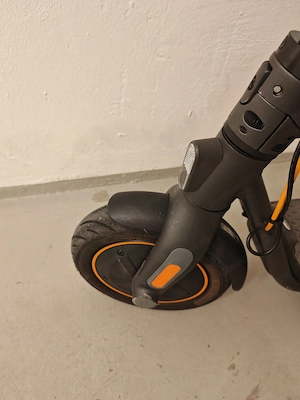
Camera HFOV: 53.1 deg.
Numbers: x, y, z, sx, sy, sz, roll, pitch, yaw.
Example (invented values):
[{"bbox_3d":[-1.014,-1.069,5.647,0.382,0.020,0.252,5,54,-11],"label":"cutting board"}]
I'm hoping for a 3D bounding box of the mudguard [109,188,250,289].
[{"bbox_3d":[0.045,0.058,0.415,0.197,0.160,0.063,6,47,6],"label":"mudguard"}]

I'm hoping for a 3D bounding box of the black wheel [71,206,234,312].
[{"bbox_3d":[0.002,0.096,0.464,0.250,0.250,0.058,6,47,6],"label":"black wheel"}]

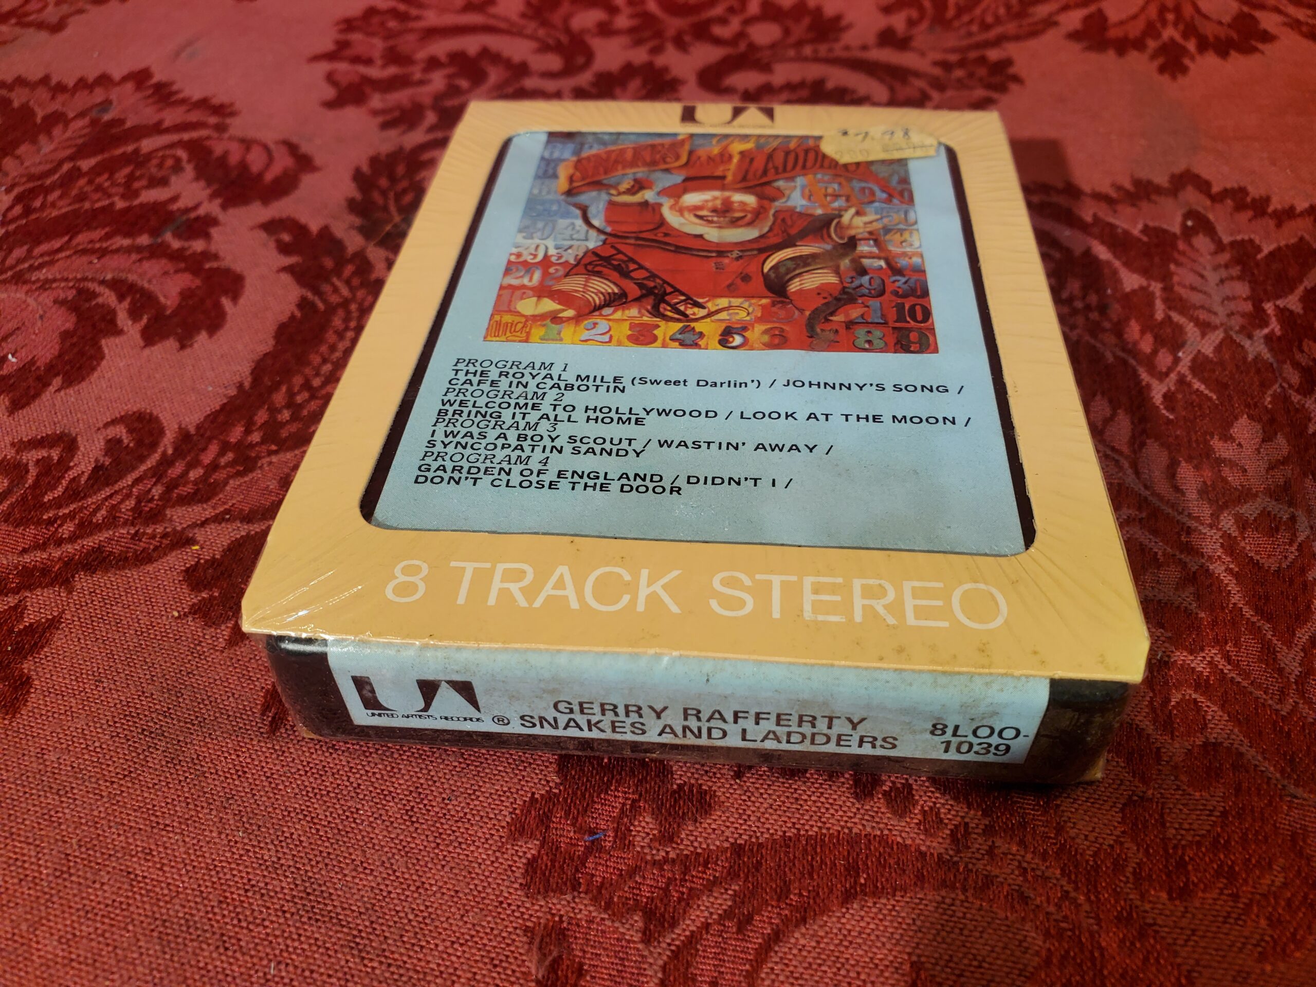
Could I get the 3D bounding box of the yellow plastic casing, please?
[{"bbox_3d":[0.009,-0.021,0.162,0.104,0.024,0.128,3,48,5],"label":"yellow plastic casing"}]

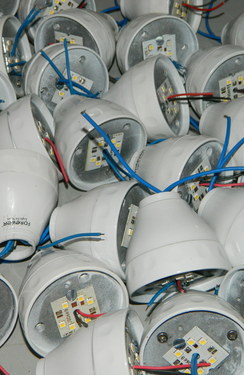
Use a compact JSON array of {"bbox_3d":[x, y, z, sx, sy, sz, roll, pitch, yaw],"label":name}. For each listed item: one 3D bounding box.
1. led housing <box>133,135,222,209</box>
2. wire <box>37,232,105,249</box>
[{"bbox_3d":[0.032,-0.007,0.527,0.055,0.060,0.060,16,47,39],"label":"led housing"},{"bbox_3d":[-0.031,0.031,0.488,0.049,0.005,0.003,-13,39,29],"label":"wire"}]

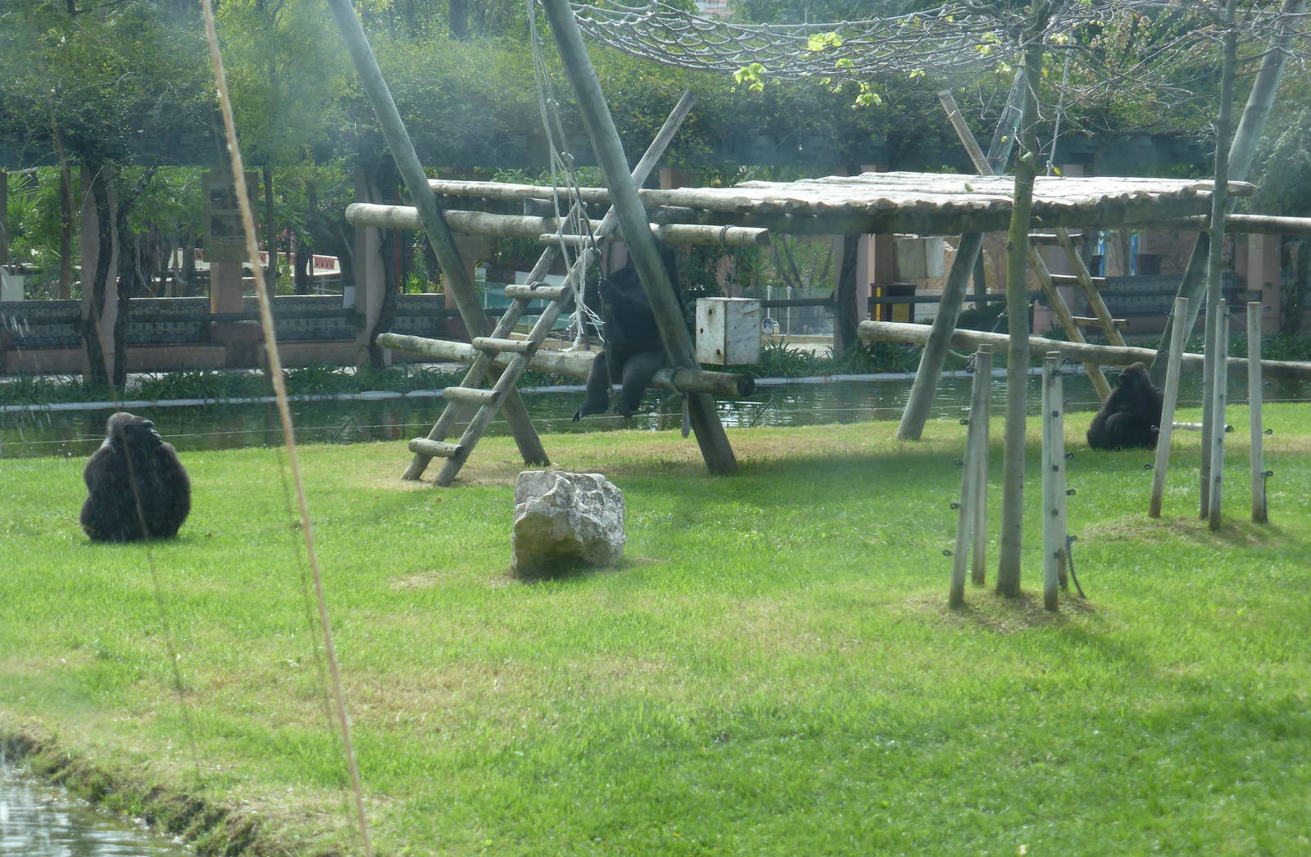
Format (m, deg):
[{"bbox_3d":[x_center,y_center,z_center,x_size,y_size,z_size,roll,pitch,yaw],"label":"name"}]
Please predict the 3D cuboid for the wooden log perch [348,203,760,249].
[{"bbox_3d":[-0.994,-1.844,31.200,5.298,0.185,0.185,6,8,43],"label":"wooden log perch"}]

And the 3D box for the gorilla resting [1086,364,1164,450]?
[{"bbox_3d":[4.511,-0.211,33.000,0.700,0.830,0.600,-2,6,-22],"label":"gorilla resting"}]

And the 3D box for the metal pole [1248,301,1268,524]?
[{"bbox_3d":[4.727,-0.126,27.115,0.090,1.757,0.090,-2,6,0],"label":"metal pole"}]

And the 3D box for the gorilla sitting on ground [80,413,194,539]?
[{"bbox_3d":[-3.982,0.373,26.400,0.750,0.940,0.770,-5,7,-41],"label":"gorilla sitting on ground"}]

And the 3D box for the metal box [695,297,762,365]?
[{"bbox_3d":[0.627,-0.828,29.700,0.395,0.555,0.395,-4,7,-39],"label":"metal box"}]

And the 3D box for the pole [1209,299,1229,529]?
[{"bbox_3d":[4.403,-0.109,26.913,0.090,1.808,0.090,1,6,0],"label":"pole"}]

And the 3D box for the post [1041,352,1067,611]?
[{"bbox_3d":[2.630,0.361,22.917,0.087,1.727,0.087,-1,6,0],"label":"post"}]

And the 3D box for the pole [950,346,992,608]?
[{"bbox_3d":[2.096,0.333,22.917,0.092,1.735,0.092,5,6,0],"label":"pole"}]

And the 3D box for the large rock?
[{"bbox_3d":[-0.629,0.707,24.900,0.790,0.740,0.680,0,6,-6],"label":"large rock"}]

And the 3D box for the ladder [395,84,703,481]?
[{"bbox_3d":[-0.908,-1.293,30.173,0.660,4.295,0.220,7,-31,50],"label":"ladder"}]

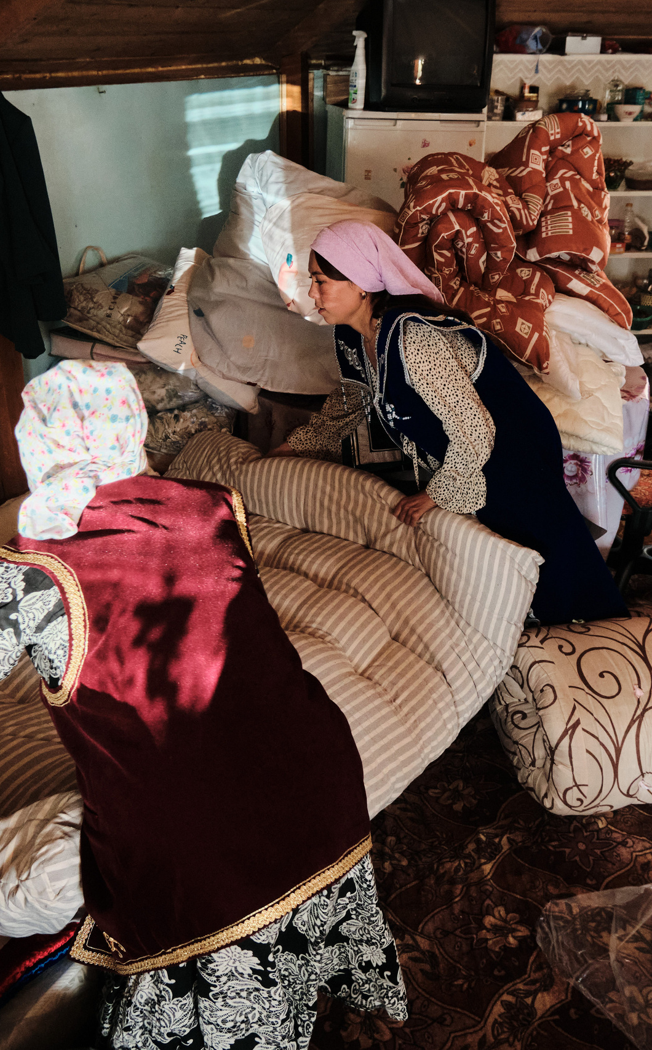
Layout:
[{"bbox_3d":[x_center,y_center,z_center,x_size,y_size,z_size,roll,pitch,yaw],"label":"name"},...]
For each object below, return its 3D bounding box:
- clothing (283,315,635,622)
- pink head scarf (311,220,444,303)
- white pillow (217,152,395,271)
[{"bbox_3d":[0.372,-0.145,2.861,0.800,1.080,0.530,-9,26,-20],"label":"clothing"},{"bbox_3d":[0.130,-0.658,2.500,0.310,0.185,0.195,-12,25,-4],"label":"pink head scarf"},{"bbox_3d":[-0.054,-0.966,3.300,0.560,0.430,0.190,24,-8,10],"label":"white pillow"}]

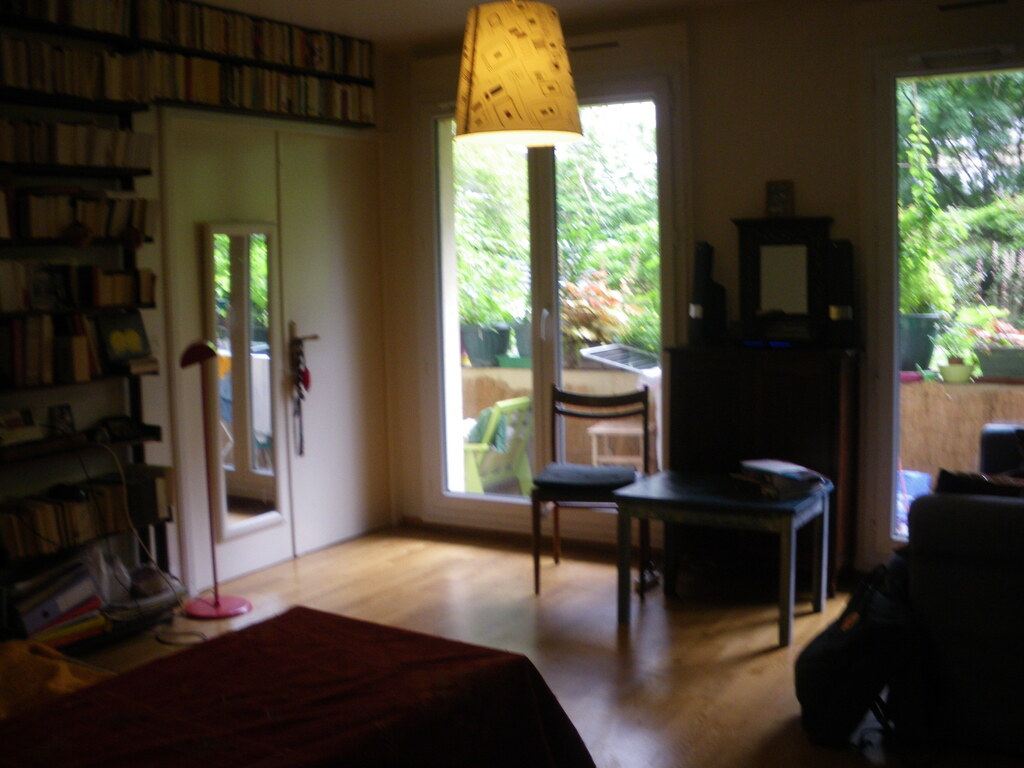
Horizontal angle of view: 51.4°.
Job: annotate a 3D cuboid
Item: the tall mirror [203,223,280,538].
[{"bbox_3d":[-1.170,-0.017,4.738,0.040,1.380,0.410,2,7,30],"label":"tall mirror"}]

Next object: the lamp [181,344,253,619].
[{"bbox_3d":[-1.210,0.371,4.300,0.270,1.090,0.270,2,7,30],"label":"lamp"}]

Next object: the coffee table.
[{"bbox_3d":[0.808,0.647,4.103,0.720,0.490,0.490,2,7,30],"label":"coffee table"}]

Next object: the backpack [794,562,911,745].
[{"bbox_3d":[1.010,0.761,3.098,0.260,0.470,0.290,7,6,-7],"label":"backpack"}]

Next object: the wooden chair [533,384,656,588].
[{"bbox_3d":[0.341,0.440,4.542,0.450,0.825,0.490,0,7,12],"label":"wooden chair"}]

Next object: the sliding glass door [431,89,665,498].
[{"bbox_3d":[0.150,-0.373,5.239,1.250,1.960,0.090,2,7,30],"label":"sliding glass door"}]

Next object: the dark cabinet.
[{"bbox_3d":[1.077,0.333,4.553,0.740,1.000,0.370,2,7,30],"label":"dark cabinet"}]

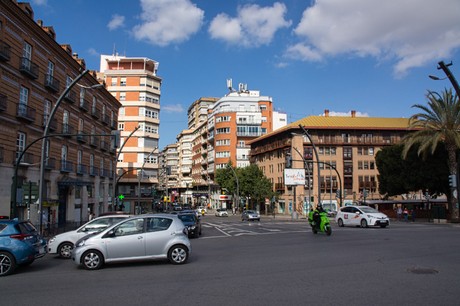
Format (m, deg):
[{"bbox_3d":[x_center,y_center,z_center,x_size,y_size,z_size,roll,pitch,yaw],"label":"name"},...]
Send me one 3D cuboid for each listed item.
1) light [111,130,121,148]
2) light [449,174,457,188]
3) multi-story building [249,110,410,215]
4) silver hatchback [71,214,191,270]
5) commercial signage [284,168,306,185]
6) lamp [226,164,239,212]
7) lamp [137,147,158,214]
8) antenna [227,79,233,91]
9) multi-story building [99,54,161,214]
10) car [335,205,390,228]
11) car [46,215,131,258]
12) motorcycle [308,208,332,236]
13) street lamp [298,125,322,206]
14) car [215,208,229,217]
[{"bbox_3d":[-6.031,-0.724,18.204,0.440,0.910,0.380,1,-8,-5],"label":"light"},{"bbox_3d":[16.145,2.064,24.968,0.480,0.880,0.290,-3,-9,19],"label":"light"},{"bbox_3d":[23.500,2.791,78.857,33.500,21.000,18.000,1,-8,-5],"label":"multi-story building"},{"bbox_3d":[-2.960,2.580,10.450,3.420,1.460,1.630,3,-8,-18],"label":"silver hatchback"},{"bbox_3d":[7.276,2.660,38.527,2.300,1.750,0.300,-1,-8,5],"label":"commercial signage"},{"bbox_3d":[0.493,6.507,61.714,2.250,8.590,0.450,1,-8,-6],"label":"lamp"},{"bbox_3d":[-11.100,3.989,46.894,2.600,9.400,0.400,0,-8,0],"label":"lamp"},{"bbox_3d":[-0.125,-17.090,86.000,1.450,2.950,1.300,0,-8,0],"label":"antenna"},{"bbox_3d":[-20.775,-3.308,72.877,11.800,31.500,13.500,1,-9,-8],"label":"multi-story building"},{"bbox_3d":[10.200,4.942,26.663,1.775,1.575,4.600,3,-9,-18],"label":"car"},{"bbox_3d":[-4.260,2.860,12.250,3.950,1.450,1.700,2,-8,-17],"label":"car"},{"bbox_3d":[4.854,3.710,18.495,0.700,1.320,1.850,3,-8,-20],"label":"motorcycle"},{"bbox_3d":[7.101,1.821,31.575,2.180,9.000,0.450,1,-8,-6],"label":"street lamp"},{"bbox_3d":[-1.570,11.431,66.000,1.760,1.470,4.100,2,-8,-14],"label":"car"}]

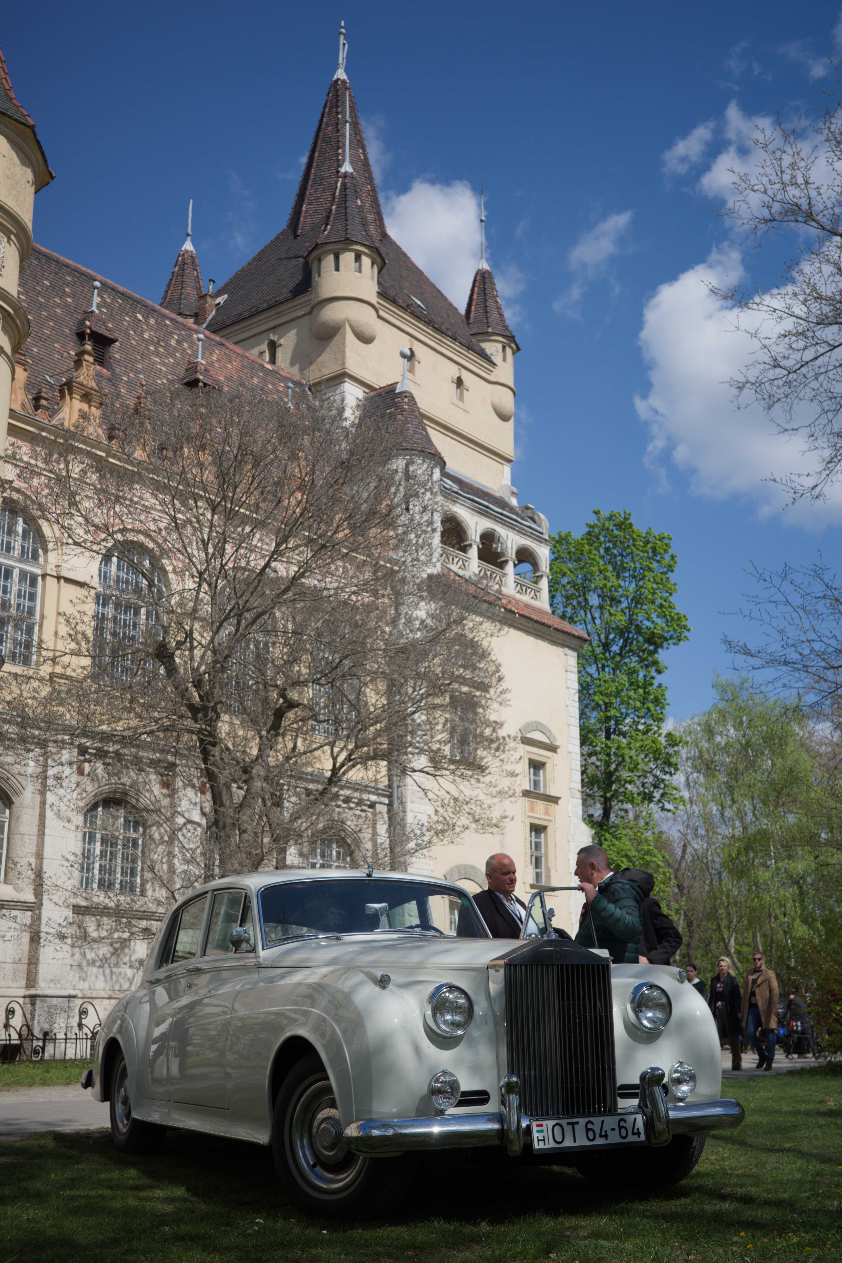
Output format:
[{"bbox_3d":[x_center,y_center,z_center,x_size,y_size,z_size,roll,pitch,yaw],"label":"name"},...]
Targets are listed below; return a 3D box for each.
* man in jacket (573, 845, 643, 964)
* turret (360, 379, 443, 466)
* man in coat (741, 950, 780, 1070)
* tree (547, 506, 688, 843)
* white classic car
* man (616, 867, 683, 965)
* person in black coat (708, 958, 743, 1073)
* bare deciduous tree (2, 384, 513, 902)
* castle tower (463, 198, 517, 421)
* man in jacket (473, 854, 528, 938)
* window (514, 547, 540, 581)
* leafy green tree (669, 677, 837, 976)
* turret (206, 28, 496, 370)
[{"bbox_3d":[1.133,2.133,8.203,0.480,1.790,0.550,-1,-16,2],"label":"man in jacket"},{"bbox_3d":[-0.547,-6.986,47.408,2.800,3.310,2.200,-12,-20,37],"label":"turret"},{"bbox_3d":[5.273,5.882,21.822,0.580,1.790,0.460,-7,-17,23],"label":"man in coat"},{"bbox_3d":[8.488,5.584,60.736,7.200,23.110,7.000,0,-16,0],"label":"tree"},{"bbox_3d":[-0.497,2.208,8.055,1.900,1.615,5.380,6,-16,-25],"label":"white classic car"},{"bbox_3d":[1.368,2.265,8.603,0.450,1.750,0.550,15,-22,-43],"label":"man"},{"bbox_3d":[4.732,5.935,21.807,0.530,1.720,0.420,-7,-17,23],"label":"person in black coat"},{"bbox_3d":[-2.986,1.314,25.589,9.000,12.500,8.600,0,-16,0],"label":"bare deciduous tree"},{"bbox_3d":[2.854,-14.725,63.330,3.105,12.058,3.105,0,-16,0],"label":"castle tower"},{"bbox_3d":[0.451,2.190,8.214,0.560,1.780,0.360,14,-21,-40],"label":"man in jacket"},{"bbox_3d":[3.789,-2.446,51.191,0.400,1.450,1.650,-12,-20,37],"label":"window"},{"bbox_3d":[10.743,7.183,45.499,5.800,11.816,5.800,0,-16,0],"label":"leafy green tree"},{"bbox_3d":[-3.673,-19.830,63.710,11.050,17.870,11.637,-12,-20,36],"label":"turret"}]

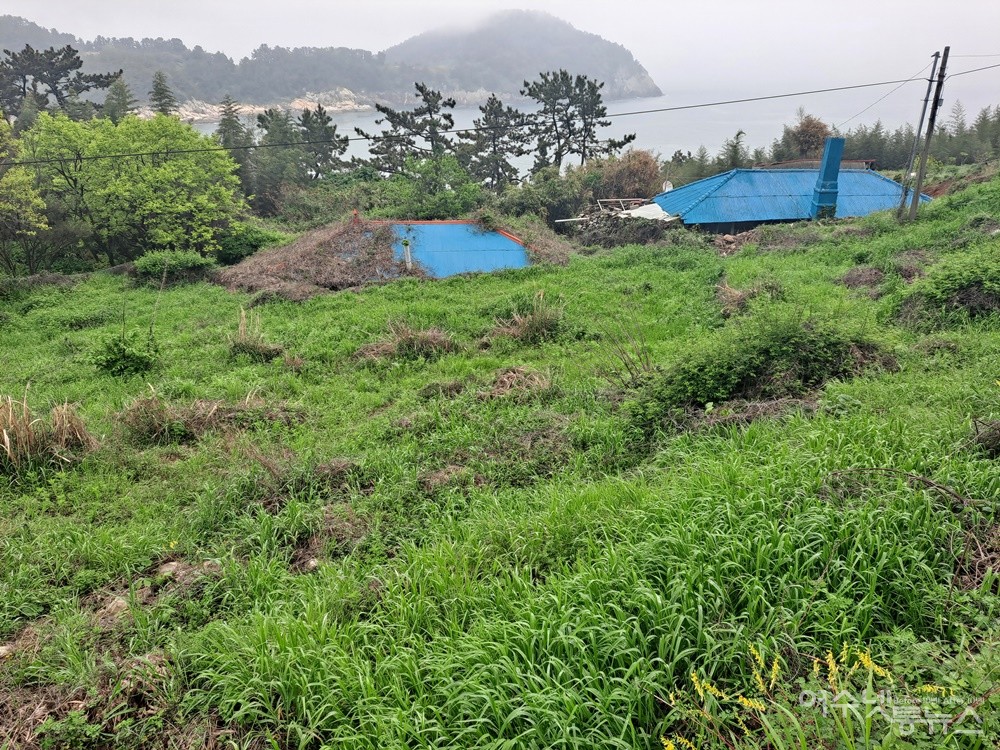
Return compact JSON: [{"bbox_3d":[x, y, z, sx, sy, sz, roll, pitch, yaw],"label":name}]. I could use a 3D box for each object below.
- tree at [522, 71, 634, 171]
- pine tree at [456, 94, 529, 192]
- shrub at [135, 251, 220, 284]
[{"bbox_3d":[4.414,-14.626,40.000,6.300,6.000,5.000,0,23,0],"label":"tree"},{"bbox_3d":[-0.389,-11.653,36.156,3.800,6.000,3.800,0,23,-1],"label":"pine tree"},{"bbox_3d":[-11.233,-3.721,24.000,2.900,1.000,1.900,-11,25,-23],"label":"shrub"}]

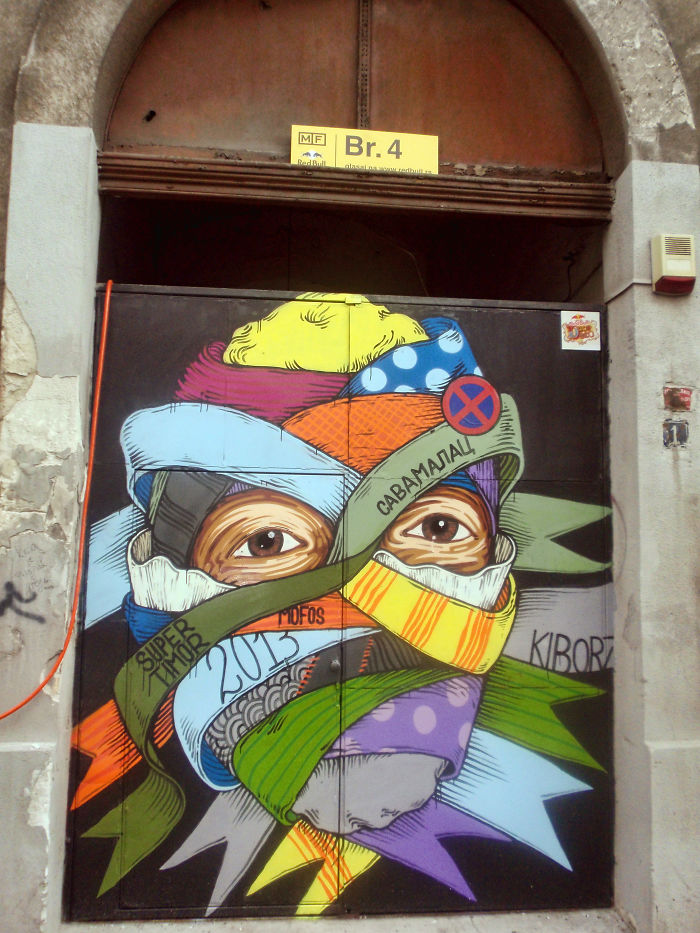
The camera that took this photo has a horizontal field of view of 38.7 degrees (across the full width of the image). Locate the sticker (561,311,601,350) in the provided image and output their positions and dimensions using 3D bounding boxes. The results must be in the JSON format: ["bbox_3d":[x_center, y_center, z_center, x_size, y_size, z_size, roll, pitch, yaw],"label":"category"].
[{"bbox_3d":[1.213,-0.712,5.226,0.211,0.211,0.010,2,-9,-6],"label":"sticker"}]

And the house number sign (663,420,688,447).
[{"bbox_3d":[1.545,-0.155,4.730,0.124,0.136,0.012,2,-7,-6],"label":"house number sign"}]

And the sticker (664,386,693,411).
[{"bbox_3d":[1.593,-0.327,4.839,0.147,0.117,0.010,2,-9,-6],"label":"sticker"}]

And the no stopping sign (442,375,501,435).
[{"bbox_3d":[0.623,-0.313,5.099,0.303,0.303,0.010,2,-9,-6],"label":"no stopping sign"}]

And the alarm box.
[{"bbox_3d":[1.589,-0.993,4.899,0.181,0.277,0.083,2,-9,-6],"label":"alarm box"}]

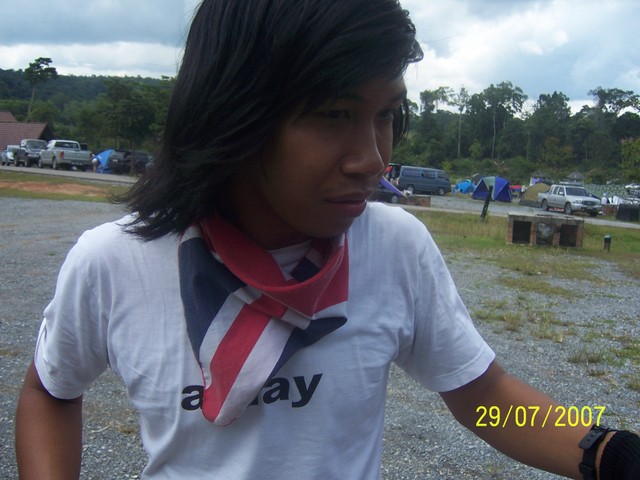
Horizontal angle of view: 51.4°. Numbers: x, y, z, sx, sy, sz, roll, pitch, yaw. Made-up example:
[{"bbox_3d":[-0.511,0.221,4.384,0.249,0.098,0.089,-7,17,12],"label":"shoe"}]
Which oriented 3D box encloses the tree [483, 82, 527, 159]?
[{"bbox_3d":[27.719,-17.428,100.000,6.600,12.600,6.400,5,6,16],"label":"tree"}]

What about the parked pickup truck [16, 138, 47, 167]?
[{"bbox_3d":[-19.550,-5.910,45.530,1.760,1.800,5.050,-1,7,-37],"label":"parked pickup truck"}]

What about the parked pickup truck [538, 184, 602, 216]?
[{"bbox_3d":[15.630,-2.500,41.710,1.750,1.700,4.950,2,6,-9],"label":"parked pickup truck"}]

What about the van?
[{"bbox_3d":[7.650,-4.480,50.520,4.700,1.970,1.750,1,6,-24],"label":"van"}]

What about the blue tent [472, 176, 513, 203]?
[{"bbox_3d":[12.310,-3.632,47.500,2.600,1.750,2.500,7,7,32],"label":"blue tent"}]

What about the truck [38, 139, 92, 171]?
[{"bbox_3d":[-14.770,-4.870,38.370,1.750,1.680,5.000,-1,7,-36],"label":"truck"}]

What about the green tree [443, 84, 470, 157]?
[{"bbox_3d":[20.583,-17.127,100.000,4.000,12.000,4.000,5,6,14],"label":"green tree"}]

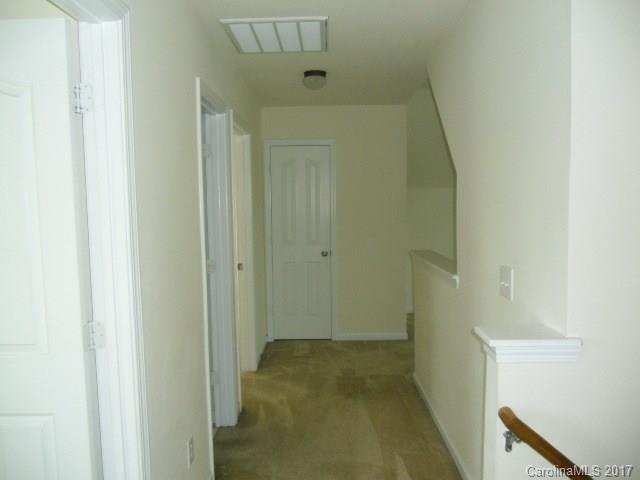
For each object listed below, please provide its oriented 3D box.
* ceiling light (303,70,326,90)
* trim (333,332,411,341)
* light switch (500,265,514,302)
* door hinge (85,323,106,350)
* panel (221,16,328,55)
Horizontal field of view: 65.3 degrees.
[{"bbox_3d":[-0.038,-1.201,3.780,0.185,0.125,0.185,-1,4,0],"label":"ceiling light"},{"bbox_3d":[0.556,1.021,5.263,0.760,0.080,0.015,-1,4,0],"label":"trim"},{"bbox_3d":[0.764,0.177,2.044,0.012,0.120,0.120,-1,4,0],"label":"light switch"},{"bbox_3d":[-0.671,0.291,1.493,0.050,0.090,0.030,-1,4,0],"label":"door hinge"},{"bbox_3d":[-0.236,-1.182,2.919,0.570,0.020,0.575,-1,4,0],"label":"panel"}]

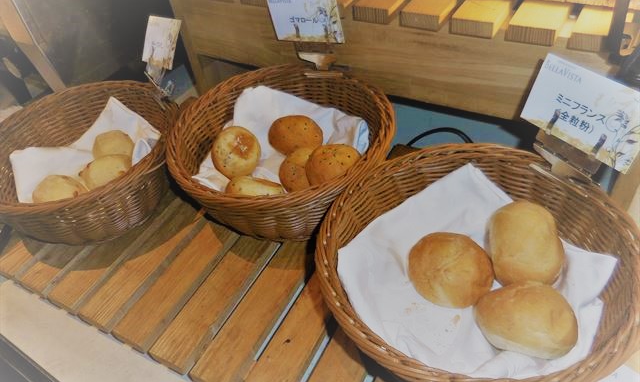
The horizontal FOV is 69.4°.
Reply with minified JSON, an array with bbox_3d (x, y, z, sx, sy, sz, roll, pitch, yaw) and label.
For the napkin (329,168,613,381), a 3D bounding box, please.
[{"bbox_3d":[0.136,0.075,0.427,0.214,0.058,0.218,-29,48,-20],"label":"napkin"}]

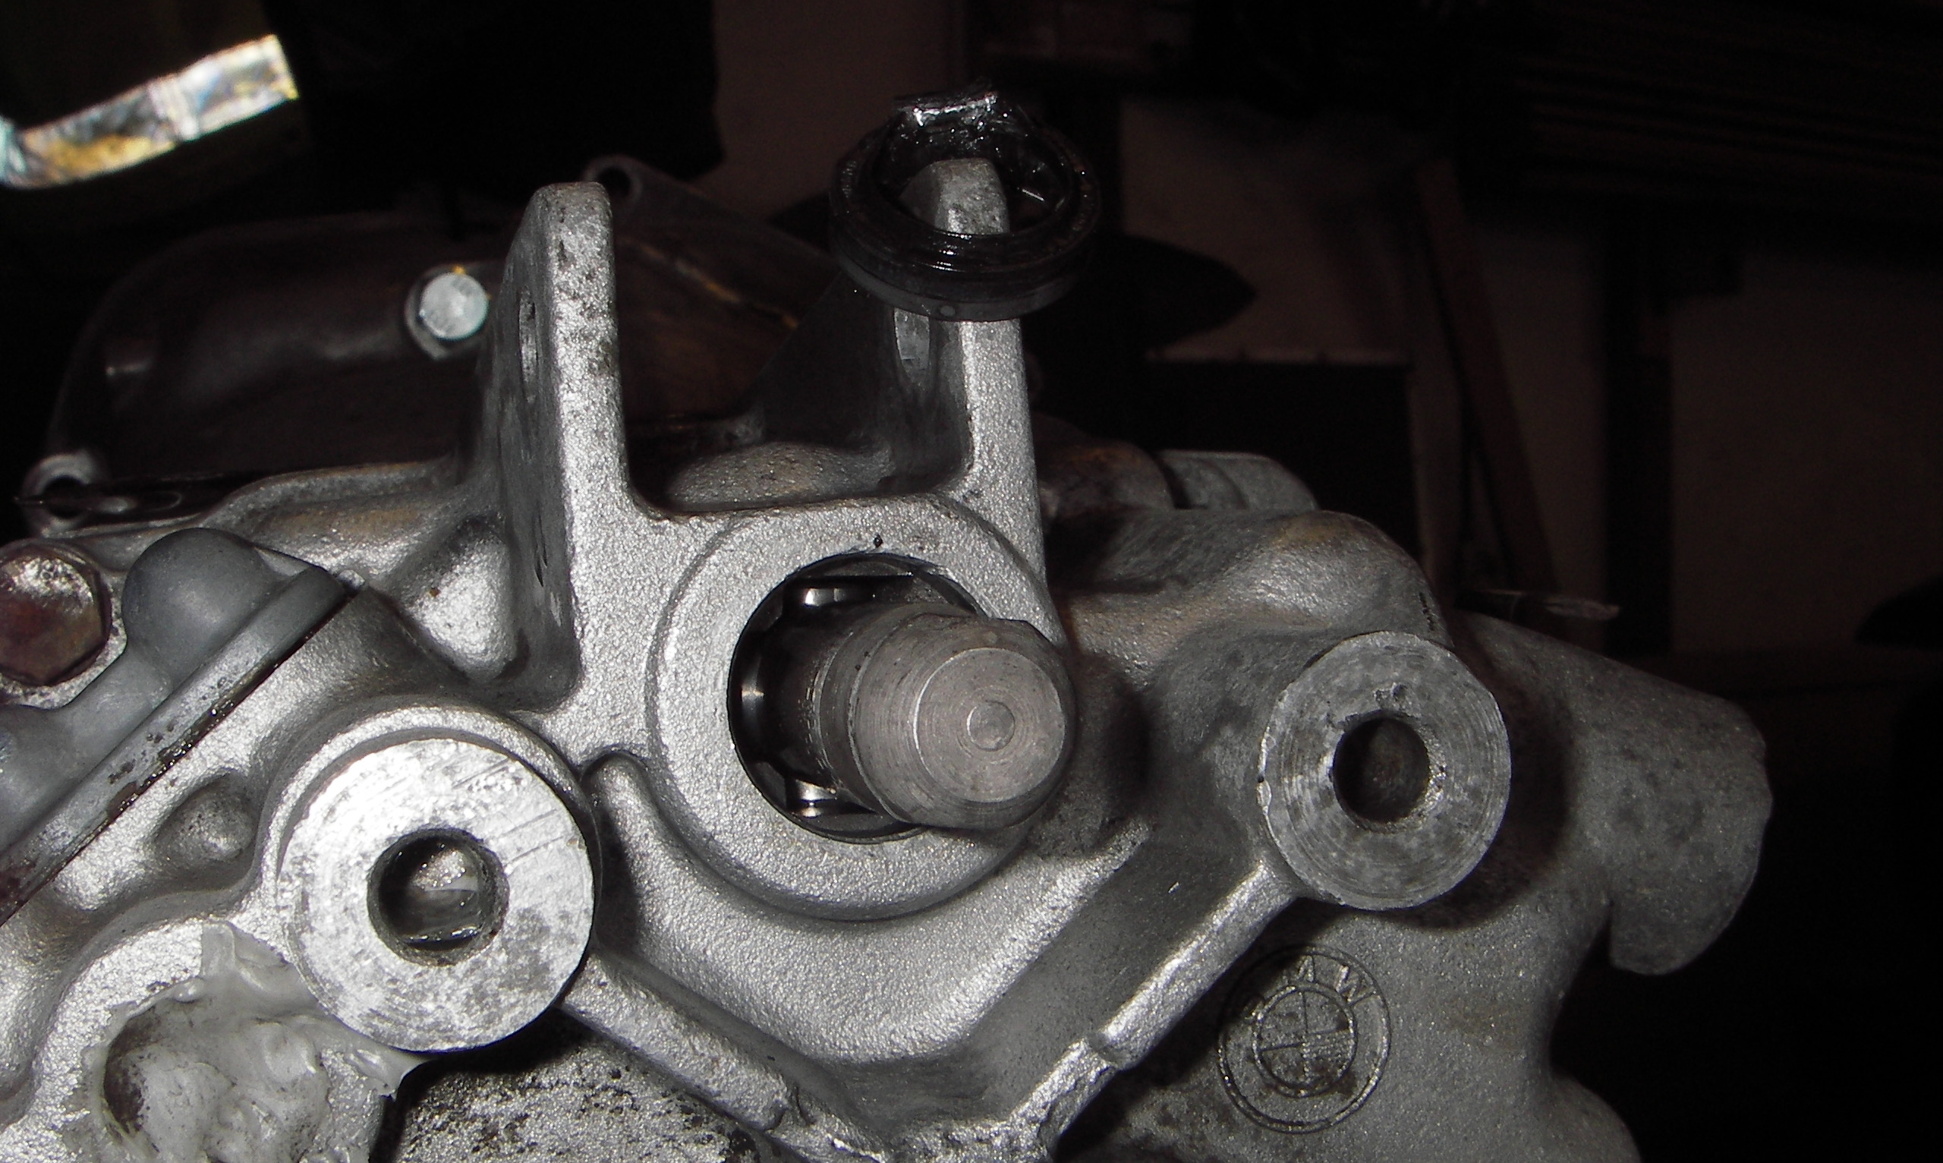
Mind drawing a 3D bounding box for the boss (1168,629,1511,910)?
[{"bbox_3d":[0.035,0.017,0.204,0.025,0.025,0.021,0,-1,-17],"label":"boss"}]

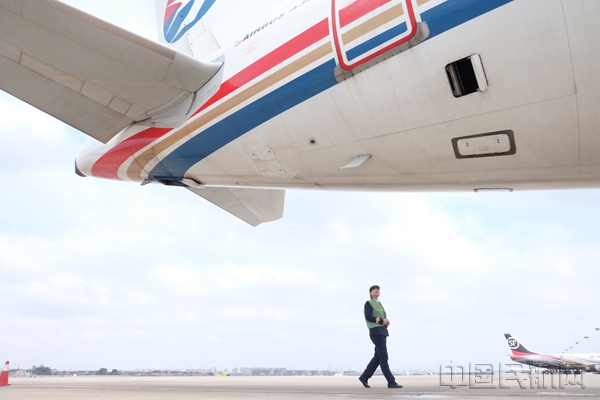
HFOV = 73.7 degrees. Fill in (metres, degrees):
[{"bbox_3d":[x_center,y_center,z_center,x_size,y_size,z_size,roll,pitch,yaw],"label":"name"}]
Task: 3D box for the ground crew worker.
[{"bbox_3d":[1.338,2.333,6.940,0.700,1.690,0.500,-9,-25,20],"label":"ground crew worker"}]

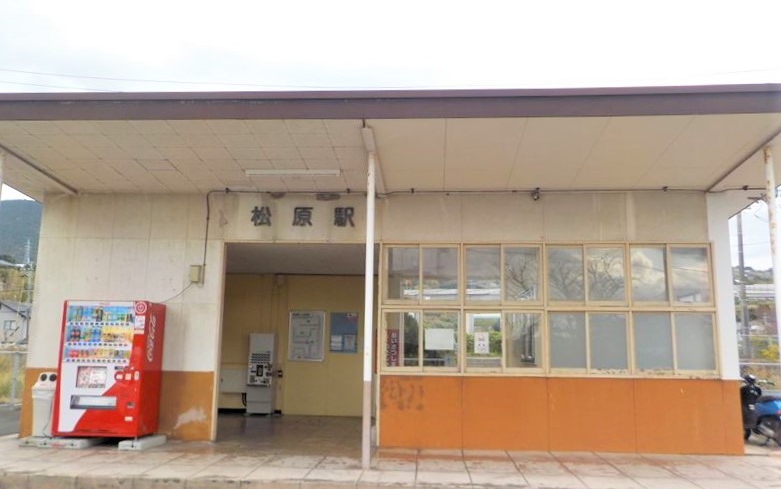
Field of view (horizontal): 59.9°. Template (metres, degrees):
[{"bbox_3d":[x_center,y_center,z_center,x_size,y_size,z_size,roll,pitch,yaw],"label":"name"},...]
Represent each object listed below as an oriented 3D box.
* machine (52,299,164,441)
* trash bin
[{"bbox_3d":[-3.877,1.731,9.448,1.165,1.810,0.670,0,-9,4],"label":"machine"},{"bbox_3d":[-4.687,2.204,9.376,0.360,0.840,0.380,0,-9,4],"label":"trash bin"}]

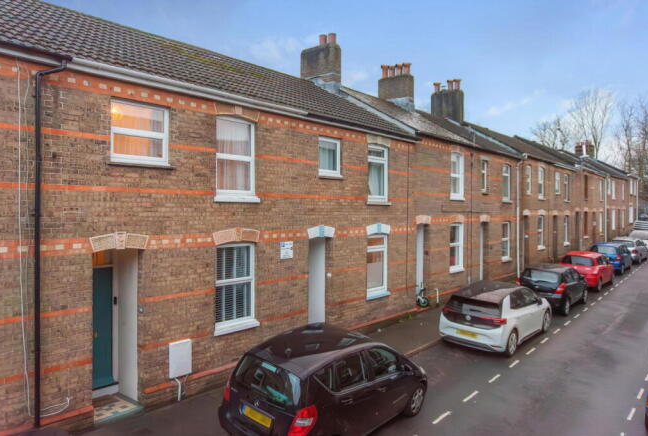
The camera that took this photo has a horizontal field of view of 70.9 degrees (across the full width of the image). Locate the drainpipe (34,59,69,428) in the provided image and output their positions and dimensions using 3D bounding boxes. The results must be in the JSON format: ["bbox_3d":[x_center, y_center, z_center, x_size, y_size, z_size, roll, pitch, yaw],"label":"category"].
[{"bbox_3d":[-3.843,0.367,6.365,0.218,5.135,0.338,0,0,42],"label":"drainpipe"}]

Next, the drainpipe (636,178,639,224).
[{"bbox_3d":[35.119,-1.706,50.907,0.110,5.537,0.110,0,0,0],"label":"drainpipe"}]

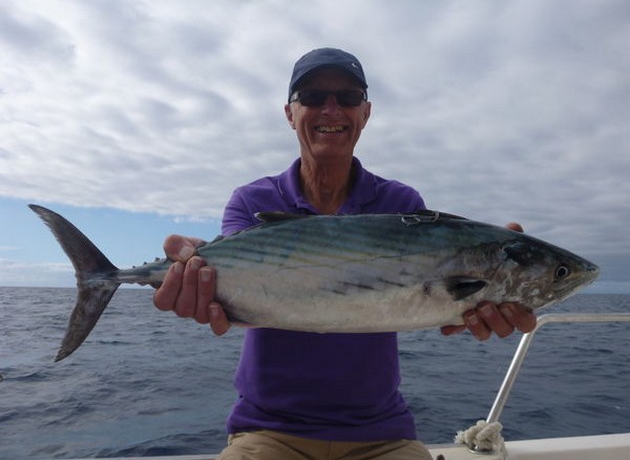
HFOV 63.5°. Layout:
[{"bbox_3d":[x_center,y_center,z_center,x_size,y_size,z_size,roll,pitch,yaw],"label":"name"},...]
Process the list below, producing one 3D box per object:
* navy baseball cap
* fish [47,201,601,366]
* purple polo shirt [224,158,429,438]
[{"bbox_3d":[0.031,-0.347,1.120,0.178,0.130,0.265,1,-7,-5],"label":"navy baseball cap"},{"bbox_3d":[0.000,0.066,0.625,0.685,0.190,0.110,1,-7,-2],"label":"fish"},{"bbox_3d":[0.018,0.143,1.090,0.445,0.610,0.330,1,-7,-1],"label":"purple polo shirt"}]

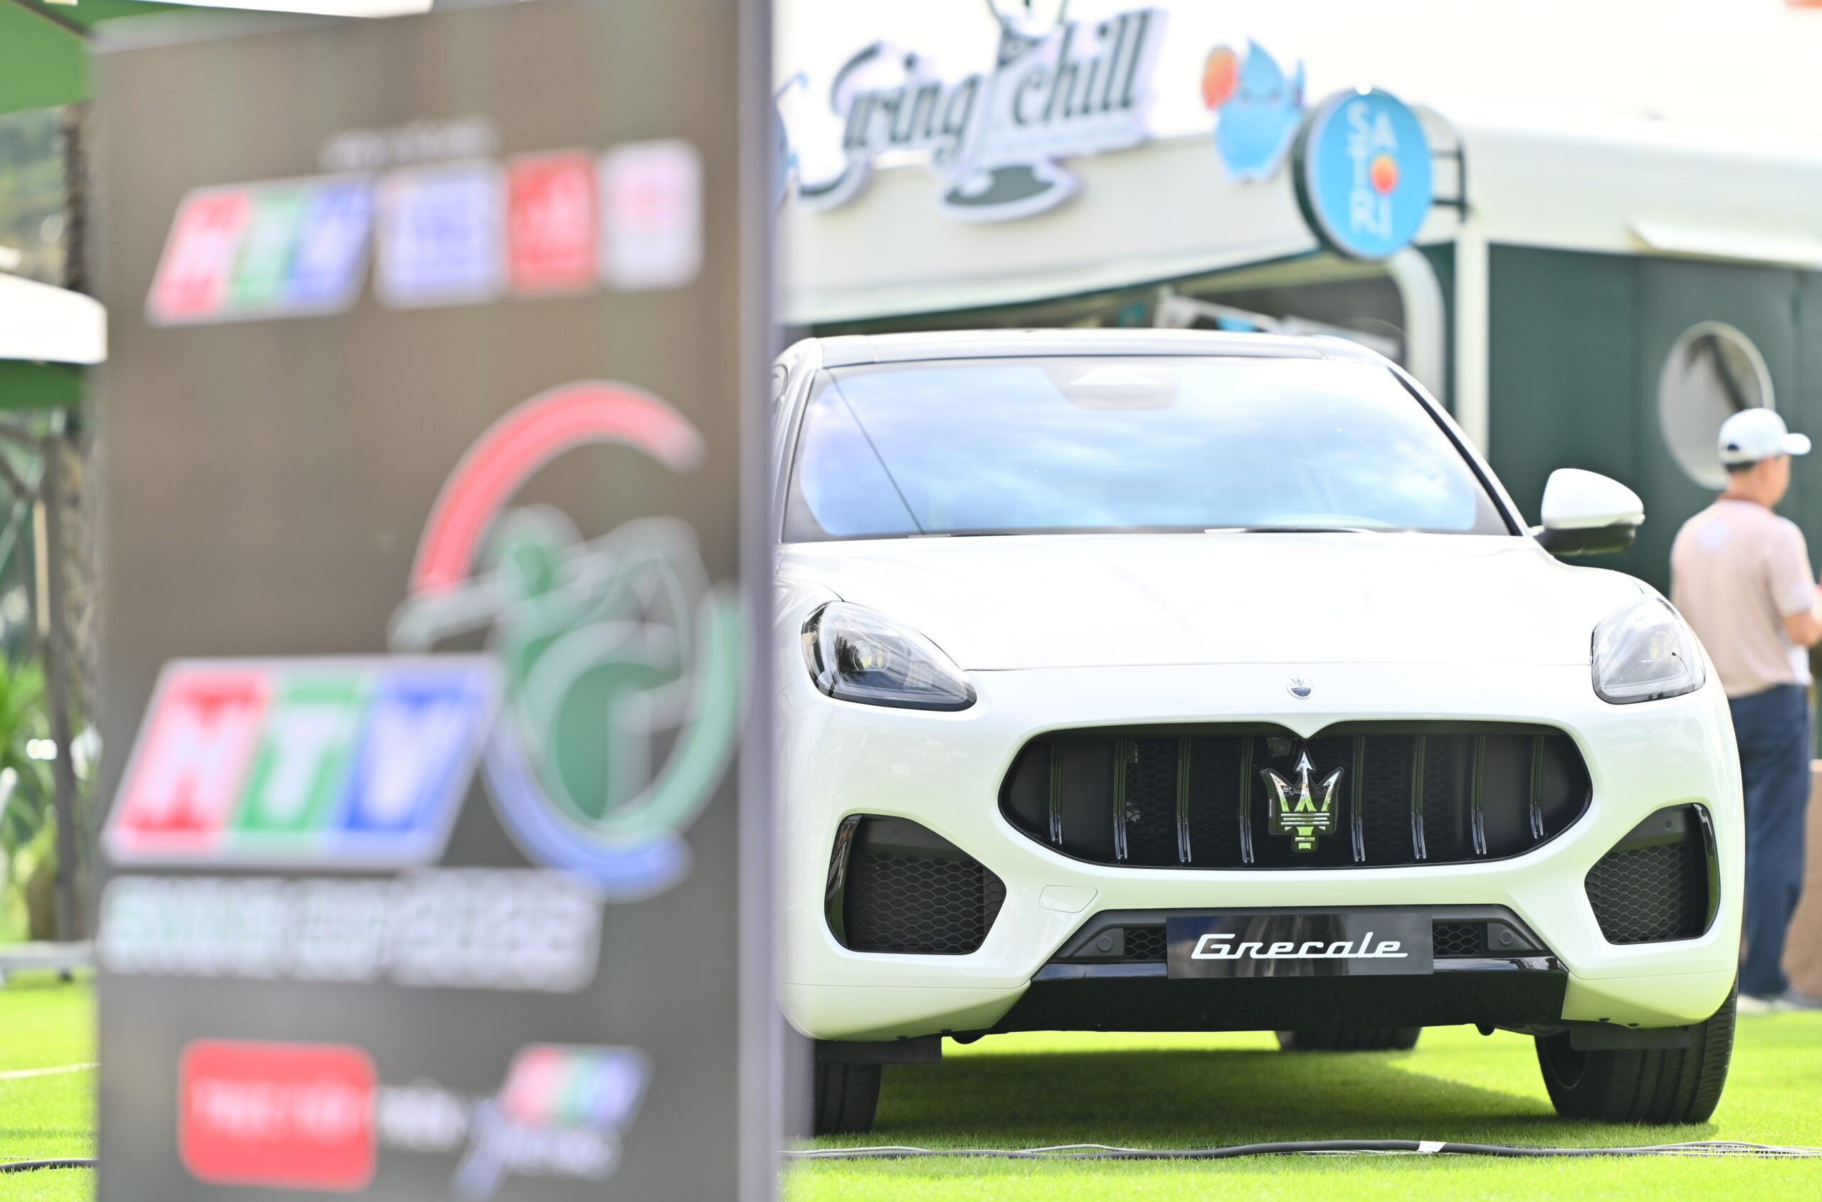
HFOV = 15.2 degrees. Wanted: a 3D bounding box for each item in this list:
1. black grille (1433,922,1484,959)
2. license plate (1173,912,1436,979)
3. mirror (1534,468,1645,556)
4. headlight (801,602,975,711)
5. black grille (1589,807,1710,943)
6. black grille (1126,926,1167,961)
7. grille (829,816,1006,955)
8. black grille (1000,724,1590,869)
[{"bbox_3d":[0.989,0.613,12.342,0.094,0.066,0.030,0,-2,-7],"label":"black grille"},{"bbox_3d":[0.698,0.619,12.266,0.487,0.112,0.015,0,-2,-7],"label":"license plate"},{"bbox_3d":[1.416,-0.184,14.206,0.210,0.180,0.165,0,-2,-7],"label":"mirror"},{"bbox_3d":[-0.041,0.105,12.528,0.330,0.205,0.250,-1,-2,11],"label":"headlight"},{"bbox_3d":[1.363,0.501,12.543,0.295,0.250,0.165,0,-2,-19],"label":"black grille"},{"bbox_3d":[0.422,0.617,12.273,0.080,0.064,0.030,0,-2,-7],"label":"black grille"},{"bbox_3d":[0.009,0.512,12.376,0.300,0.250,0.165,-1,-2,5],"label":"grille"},{"bbox_3d":[0.698,0.353,12.339,1.075,0.260,0.150,0,-2,-7],"label":"black grille"}]

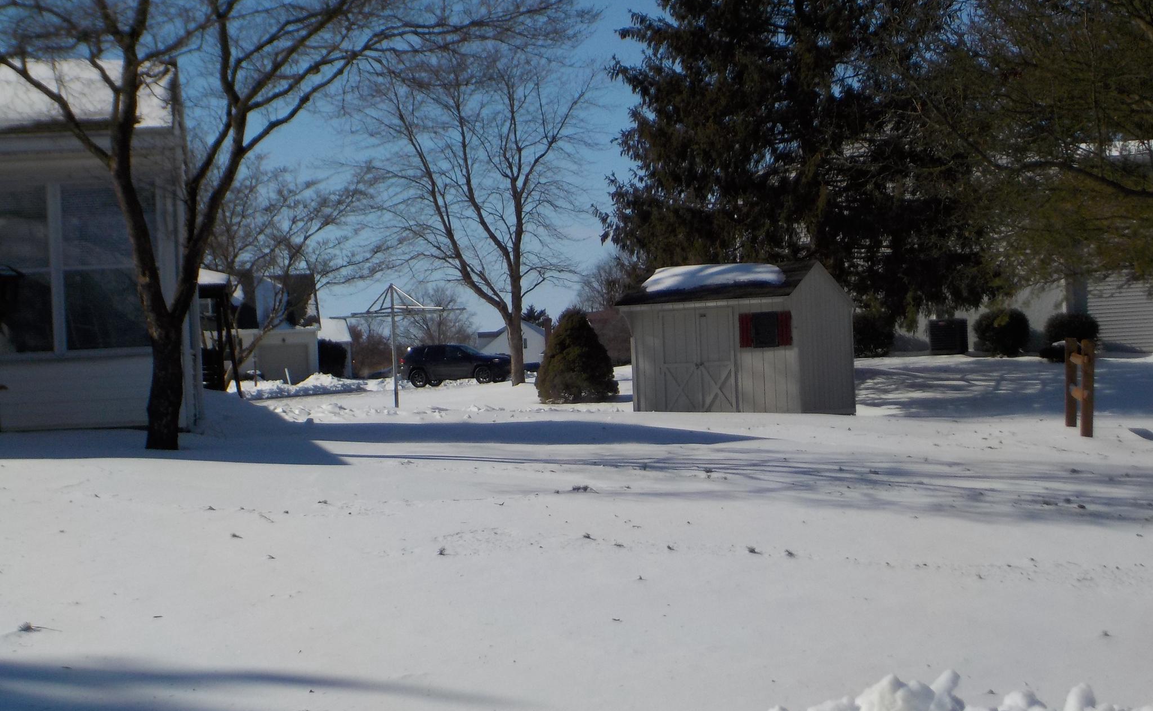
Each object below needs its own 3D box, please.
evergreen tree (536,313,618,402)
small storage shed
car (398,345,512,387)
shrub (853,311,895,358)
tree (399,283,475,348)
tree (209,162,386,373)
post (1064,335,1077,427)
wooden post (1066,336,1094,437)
[{"bbox_3d":[0.009,0.026,46.000,1.600,1.800,1.600,-2,0,0],"label":"evergreen tree"},{"bbox_3d":[2.809,-0.280,40.558,3.150,2.550,2.900,-2,0,28],"label":"small storage shed"},{"bbox_3d":[-4.959,0.407,99.000,4.800,1.760,1.930,-2,0,19],"label":"car"},{"bbox_3d":[7.370,-0.537,60.000,1.400,1.200,1.400,-2,0,0],"label":"shrub"},{"bbox_3d":[-9.121,-1.624,155.000,5.100,6.200,5.000,-2,0,0],"label":"tree"},{"bbox_3d":[-7.982,-2.225,66.000,5.500,6.500,5.300,-2,0,0],"label":"tree"},{"bbox_3d":[5.897,0.328,28.200,0.135,1.050,0.130,0,0,0],"label":"post"},{"bbox_3d":[5.512,0.355,25.500,0.140,1.060,0.140,0,0,0],"label":"wooden post"}]

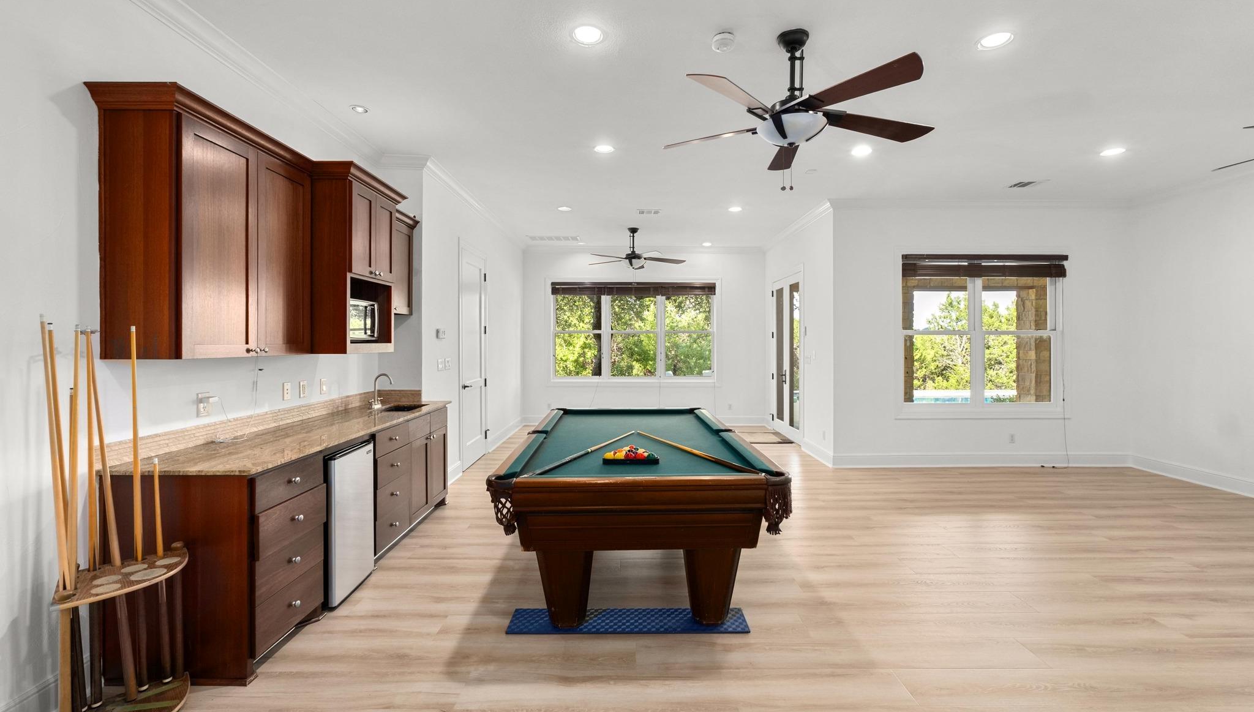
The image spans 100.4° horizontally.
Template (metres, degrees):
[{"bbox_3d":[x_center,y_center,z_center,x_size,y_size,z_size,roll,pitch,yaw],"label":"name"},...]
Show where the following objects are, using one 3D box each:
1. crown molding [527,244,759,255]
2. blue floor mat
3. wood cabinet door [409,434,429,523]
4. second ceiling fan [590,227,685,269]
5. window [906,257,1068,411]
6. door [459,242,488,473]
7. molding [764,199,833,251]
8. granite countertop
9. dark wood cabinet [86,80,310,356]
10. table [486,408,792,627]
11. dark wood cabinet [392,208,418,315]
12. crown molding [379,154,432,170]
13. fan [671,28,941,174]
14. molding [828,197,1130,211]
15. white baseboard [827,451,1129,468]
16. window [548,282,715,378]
[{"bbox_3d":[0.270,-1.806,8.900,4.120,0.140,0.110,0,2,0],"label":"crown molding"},{"bbox_3d":[0.006,1.363,2.687,1.212,0.013,0.206,0,2,0],"label":"blue floor mat"},{"bbox_3d":[-1.581,0.921,3.973,0.030,0.595,0.360,0,2,1],"label":"wood cabinet door"},{"bbox_3d":[0.125,-1.519,7.385,1.420,0.587,1.470,0,2,0],"label":"second ceiling fan"},{"bbox_3d":[4.040,-0.256,5.920,1.860,1.790,0.130,0,2,1],"label":"window"},{"bbox_3d":[-1.840,0.038,6.200,0.070,2.430,0.970,0,2,0],"label":"door"},{"bbox_3d":[2.308,-1.765,7.402,0.097,0.095,3.055,0,2,0],"label":"molding"},{"bbox_3d":[-1.872,0.449,3.370,0.650,0.025,2.435,0,2,0],"label":"granite countertop"},{"bbox_3d":[-2.000,-0.556,2.586,0.370,1.119,0.958,0,2,0],"label":"dark wood cabinet"},{"bbox_3d":[0.036,0.935,3.710,1.450,0.800,2.500,0,2,-1],"label":"table"},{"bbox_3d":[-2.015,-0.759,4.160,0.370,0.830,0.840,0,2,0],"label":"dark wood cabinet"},{"bbox_3d":[-1.930,-1.679,4.522,0.480,0.095,0.095,0,2,0],"label":"crown molding"},{"bbox_3d":[0.865,-1.385,2.730,1.390,0.590,1.390,0,2,0],"label":"fan"},{"bbox_3d":[4.005,-1.721,5.923,3.490,0.095,0.095,0,2,0],"label":"molding"},{"bbox_3d":[4.040,1.197,5.966,3.400,0.150,0.022,0,2,0],"label":"white baseboard"},{"bbox_3d":[0.130,-0.412,8.975,2.800,1.690,0.110,0,2,0],"label":"window"}]

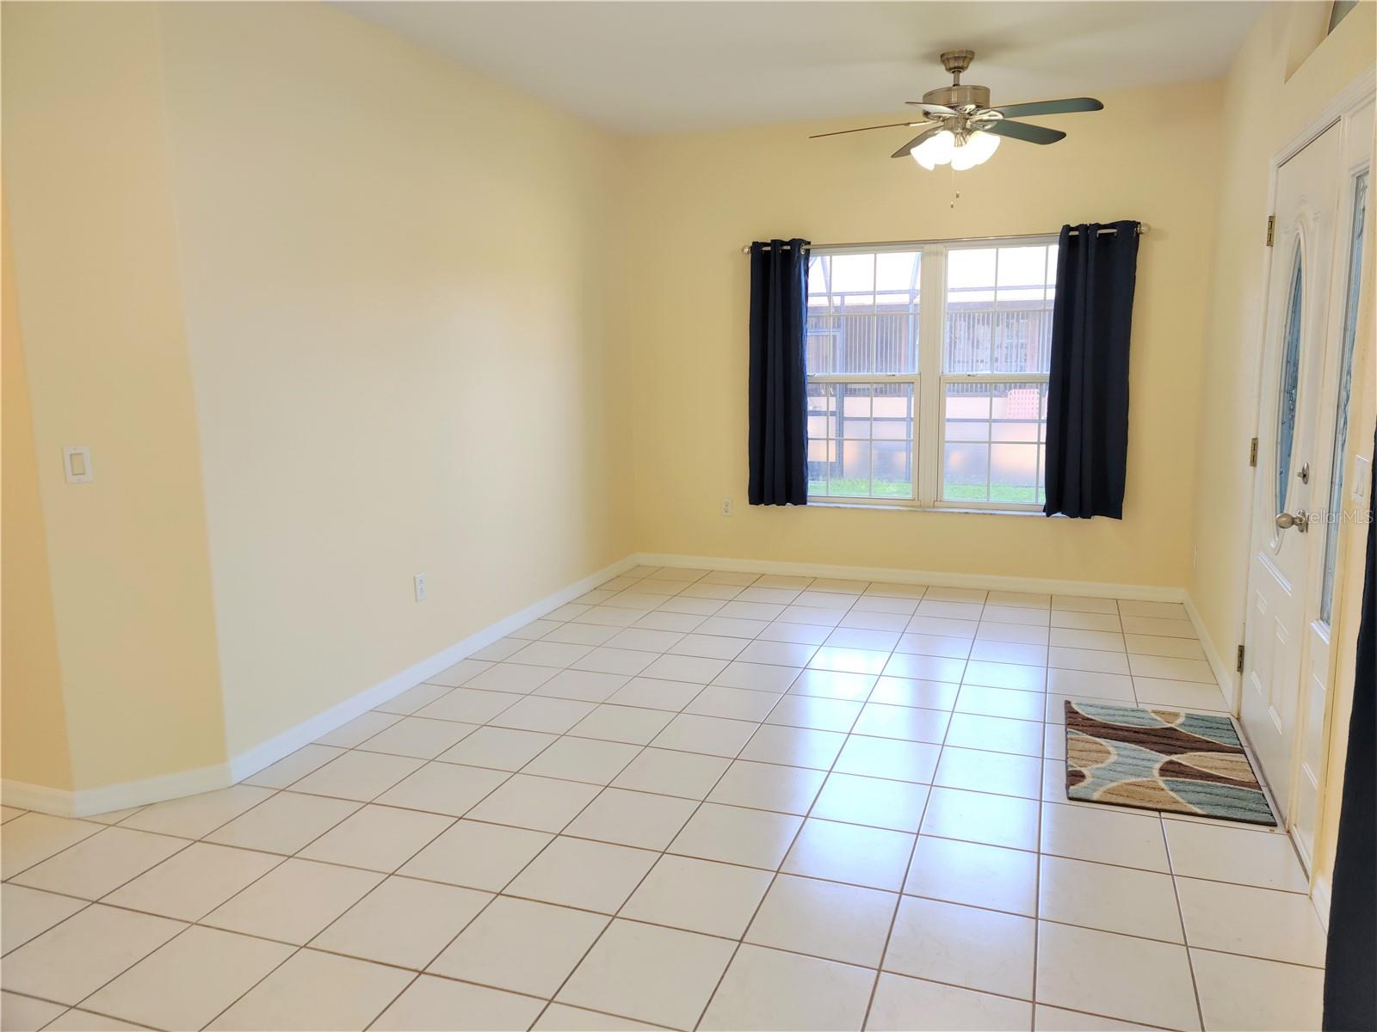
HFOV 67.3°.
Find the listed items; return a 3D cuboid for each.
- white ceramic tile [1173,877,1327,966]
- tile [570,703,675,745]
[{"bbox_3d":[1.429,1.032,2.641,0.334,0.010,0.337,3,11,20],"label":"white ceramic tile"},{"bbox_3d":[-0.250,0.793,3.910,0.329,0.010,0.340,3,11,19],"label":"tile"}]

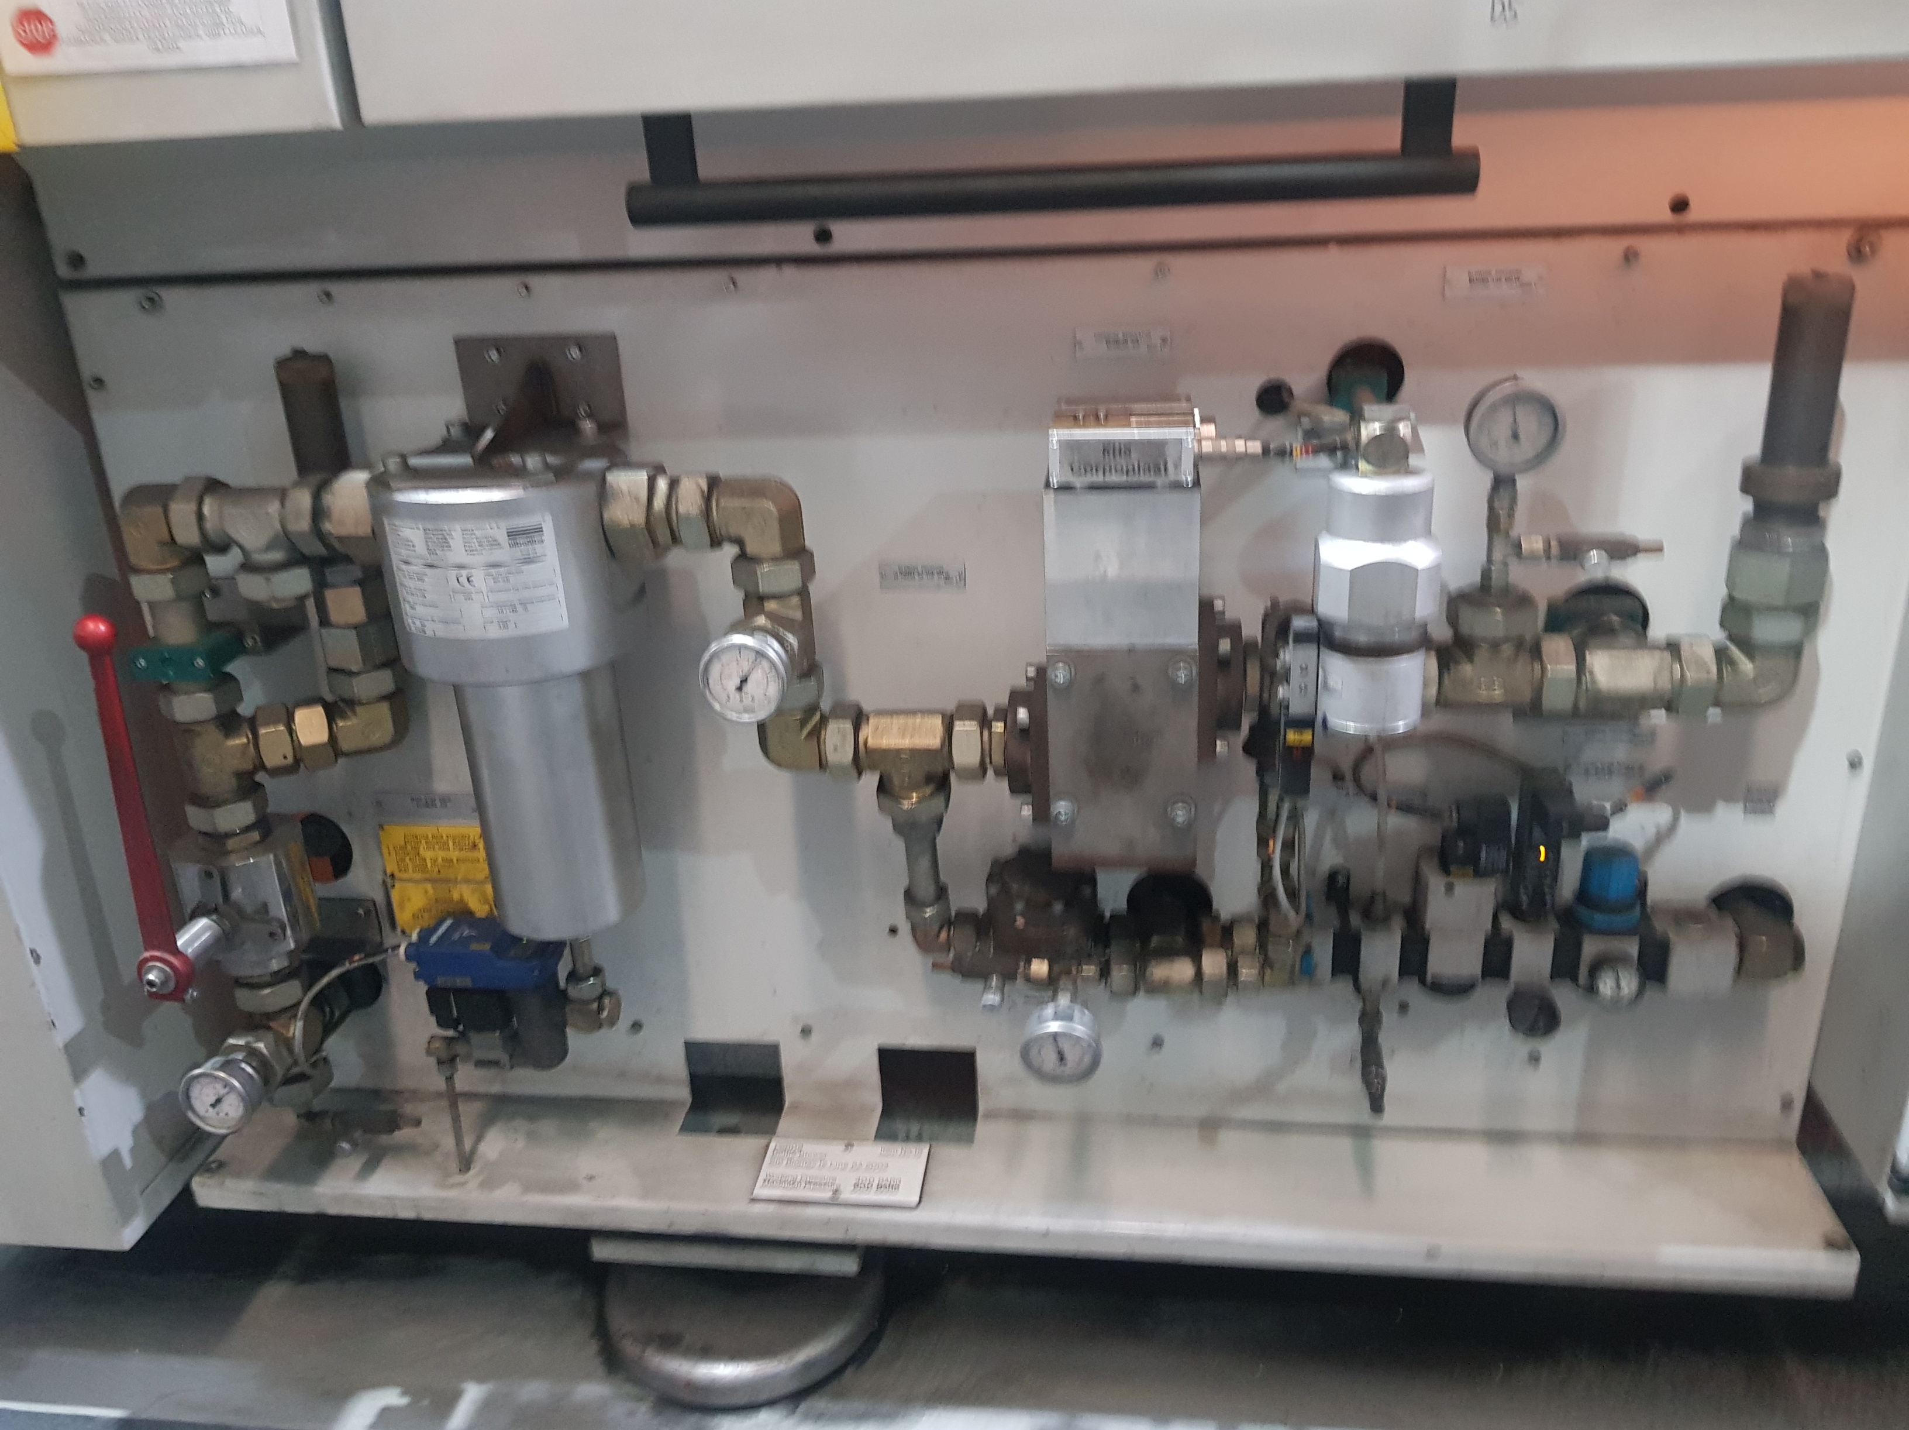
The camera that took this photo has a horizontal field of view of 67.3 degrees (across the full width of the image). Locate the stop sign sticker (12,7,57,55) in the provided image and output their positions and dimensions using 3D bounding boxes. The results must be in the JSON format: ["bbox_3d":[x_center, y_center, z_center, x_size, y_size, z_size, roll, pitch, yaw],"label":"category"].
[{"bbox_3d":[-0.508,-0.378,0.792,0.028,0.026,0.001,0,21,8],"label":"stop sign sticker"}]

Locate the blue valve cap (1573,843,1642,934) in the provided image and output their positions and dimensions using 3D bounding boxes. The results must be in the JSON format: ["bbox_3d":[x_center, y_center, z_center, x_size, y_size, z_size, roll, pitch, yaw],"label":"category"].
[{"bbox_3d":[0.496,0.129,1.088,0.047,0.058,0.047,0,22,8],"label":"blue valve cap"}]

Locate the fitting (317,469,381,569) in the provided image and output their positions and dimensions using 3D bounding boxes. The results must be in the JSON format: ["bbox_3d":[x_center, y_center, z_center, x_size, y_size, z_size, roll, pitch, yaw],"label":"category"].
[{"bbox_3d":[-0.497,-0.166,1.212,0.043,0.078,0.076,0,21,7],"label":"fitting"}]

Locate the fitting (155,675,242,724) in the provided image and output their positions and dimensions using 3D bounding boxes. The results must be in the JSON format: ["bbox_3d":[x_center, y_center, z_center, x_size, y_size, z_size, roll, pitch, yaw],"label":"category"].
[{"bbox_3d":[-0.682,-0.014,1.295,0.067,0.026,0.065,0,21,7],"label":"fitting"}]

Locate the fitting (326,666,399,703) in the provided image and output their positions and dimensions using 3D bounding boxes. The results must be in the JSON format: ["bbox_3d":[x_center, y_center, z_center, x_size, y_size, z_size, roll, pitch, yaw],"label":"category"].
[{"bbox_3d":[-0.453,-0.023,1.096,0.052,0.023,0.052,0,22,8],"label":"fitting"}]

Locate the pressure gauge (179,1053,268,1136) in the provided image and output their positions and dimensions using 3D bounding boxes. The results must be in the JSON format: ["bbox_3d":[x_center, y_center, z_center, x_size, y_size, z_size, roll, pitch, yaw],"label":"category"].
[{"bbox_3d":[-0.665,0.345,1.305,0.066,0.066,0.042,0,20,7],"label":"pressure gauge"}]

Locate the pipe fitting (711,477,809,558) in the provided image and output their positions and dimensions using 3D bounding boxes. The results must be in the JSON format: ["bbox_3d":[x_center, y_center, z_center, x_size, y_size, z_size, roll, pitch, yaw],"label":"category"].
[{"bbox_3d":[-0.159,-0.161,1.169,0.068,0.060,0.054,0,21,7],"label":"pipe fitting"}]

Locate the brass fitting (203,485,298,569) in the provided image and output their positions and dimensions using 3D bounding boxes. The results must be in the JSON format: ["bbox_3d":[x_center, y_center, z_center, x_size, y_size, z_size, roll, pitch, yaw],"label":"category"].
[{"bbox_3d":[-0.519,-0.139,1.058,0.062,0.052,0.044,0,22,8],"label":"brass fitting"}]

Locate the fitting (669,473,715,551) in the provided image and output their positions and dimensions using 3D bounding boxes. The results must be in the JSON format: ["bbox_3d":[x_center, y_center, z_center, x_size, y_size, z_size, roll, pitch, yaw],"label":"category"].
[{"bbox_3d":[-0.204,-0.157,1.114,0.025,0.060,0.060,0,20,7],"label":"fitting"}]

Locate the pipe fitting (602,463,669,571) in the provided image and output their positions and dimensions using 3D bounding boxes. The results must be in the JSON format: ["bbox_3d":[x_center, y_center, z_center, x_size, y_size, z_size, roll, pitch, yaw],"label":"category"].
[{"bbox_3d":[-0.250,-0.154,1.121,0.034,0.077,0.077,0,20,7],"label":"pipe fitting"}]

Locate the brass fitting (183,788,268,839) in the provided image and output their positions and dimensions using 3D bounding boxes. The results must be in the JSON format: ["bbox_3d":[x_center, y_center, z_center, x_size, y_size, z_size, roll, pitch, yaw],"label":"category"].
[{"bbox_3d":[-0.586,0.079,1.155,0.056,0.027,0.054,0,22,8],"label":"brass fitting"}]

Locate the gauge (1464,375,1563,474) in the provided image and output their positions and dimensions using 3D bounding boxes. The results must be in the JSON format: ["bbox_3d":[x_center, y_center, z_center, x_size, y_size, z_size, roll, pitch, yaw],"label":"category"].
[{"bbox_3d":[0.342,-0.176,0.876,0.057,0.058,0.030,0,21,8],"label":"gauge"}]

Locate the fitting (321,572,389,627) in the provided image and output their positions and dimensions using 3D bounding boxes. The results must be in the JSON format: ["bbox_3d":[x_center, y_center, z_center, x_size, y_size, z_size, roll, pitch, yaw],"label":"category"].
[{"bbox_3d":[-0.448,-0.086,1.070,0.047,0.030,0.047,0,22,8],"label":"fitting"}]

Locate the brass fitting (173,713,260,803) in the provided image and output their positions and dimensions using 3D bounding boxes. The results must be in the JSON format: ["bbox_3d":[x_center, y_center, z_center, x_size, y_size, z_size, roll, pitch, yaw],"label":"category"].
[{"bbox_3d":[-0.640,0.036,1.241,0.055,0.066,0.055,0,20,7],"label":"brass fitting"}]

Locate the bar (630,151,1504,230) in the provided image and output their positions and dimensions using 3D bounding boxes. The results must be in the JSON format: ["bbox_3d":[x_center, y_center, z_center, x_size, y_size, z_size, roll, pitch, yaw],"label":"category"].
[{"bbox_3d":[0.056,-0.348,0.955,0.562,0.029,0.029,0,21,7],"label":"bar"}]

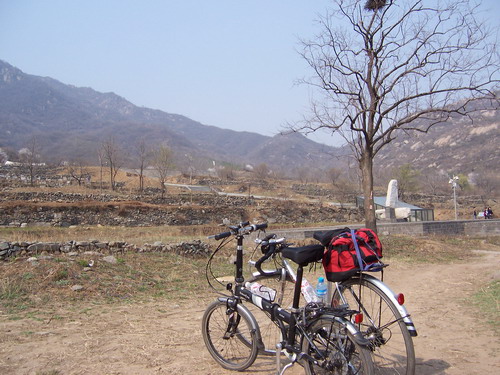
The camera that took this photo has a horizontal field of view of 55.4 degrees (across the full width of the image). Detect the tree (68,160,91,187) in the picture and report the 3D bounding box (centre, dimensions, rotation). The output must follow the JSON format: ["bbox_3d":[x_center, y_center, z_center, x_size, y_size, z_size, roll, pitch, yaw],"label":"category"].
[{"bbox_3d":[-25.184,-2.056,70.000,3.524,3.818,3.348,-1,0,0],"label":"tree"}]

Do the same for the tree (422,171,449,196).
[{"bbox_3d":[29.185,-0.629,75.000,4.091,4.091,3.886,-1,0,0],"label":"tree"}]

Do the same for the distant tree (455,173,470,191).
[{"bbox_3d":[40.120,-1.133,90.000,3.021,3.398,2.870,-1,0,0],"label":"distant tree"}]

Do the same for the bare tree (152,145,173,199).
[{"bbox_3d":[-10.646,-1.947,58.000,2.433,6.570,2.312,-1,0,0],"label":"bare tree"}]

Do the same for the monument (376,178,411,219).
[{"bbox_3d":[12.041,1.007,40.000,2.853,3.524,1.700,-1,0,19],"label":"monument"}]

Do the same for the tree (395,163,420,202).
[{"bbox_3d":[20.485,-0.520,62.000,3.382,4.942,3.213,-1,0,0],"label":"tree"}]

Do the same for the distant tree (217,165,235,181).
[{"bbox_3d":[-5.653,-3.461,110.000,4.154,3.692,3.946,-1,0,0],"label":"distant tree"}]

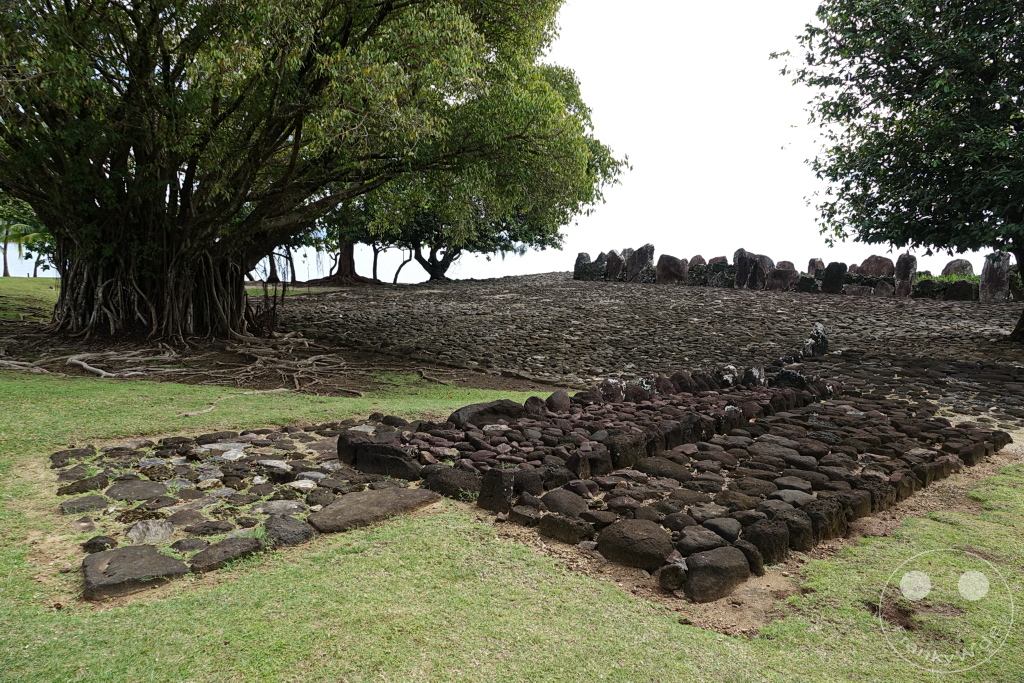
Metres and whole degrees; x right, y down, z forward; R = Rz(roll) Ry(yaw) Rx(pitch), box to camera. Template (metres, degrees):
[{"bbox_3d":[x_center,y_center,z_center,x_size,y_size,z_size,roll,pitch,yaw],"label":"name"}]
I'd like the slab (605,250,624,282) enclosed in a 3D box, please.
[{"bbox_3d":[3.750,-2.769,25.006,0.300,1.108,0.711,-8,11,-37],"label":"slab"}]

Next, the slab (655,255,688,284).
[{"bbox_3d":[5.366,-2.428,23.009,0.400,0.979,1.095,-8,11,-37],"label":"slab"}]

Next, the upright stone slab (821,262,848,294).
[{"bbox_3d":[8.760,-1.727,18.552,0.300,0.814,0.576,-8,11,-37],"label":"upright stone slab"}]

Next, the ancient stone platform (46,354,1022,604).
[{"bbox_3d":[0.333,0.659,5.528,6.600,0.360,4.641,-8,11,-37],"label":"ancient stone platform"}]

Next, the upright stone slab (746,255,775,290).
[{"bbox_3d":[7.398,-2.074,20.337,0.350,1.012,0.665,-8,11,-37],"label":"upright stone slab"}]

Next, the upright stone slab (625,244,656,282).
[{"bbox_3d":[4.486,-2.782,24.071,0.350,1.390,1.066,-8,11,-37],"label":"upright stone slab"}]

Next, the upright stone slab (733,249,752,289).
[{"bbox_3d":[7.013,-2.225,20.779,0.300,1.192,0.449,-8,11,-37],"label":"upright stone slab"}]

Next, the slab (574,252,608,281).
[{"bbox_3d":[3.021,-2.869,26.038,0.400,1.022,1.434,-8,11,-37],"label":"slab"}]

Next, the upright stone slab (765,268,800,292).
[{"bbox_3d":[7.820,-1.798,19.827,0.350,0.605,0.835,-8,11,-37],"label":"upright stone slab"}]

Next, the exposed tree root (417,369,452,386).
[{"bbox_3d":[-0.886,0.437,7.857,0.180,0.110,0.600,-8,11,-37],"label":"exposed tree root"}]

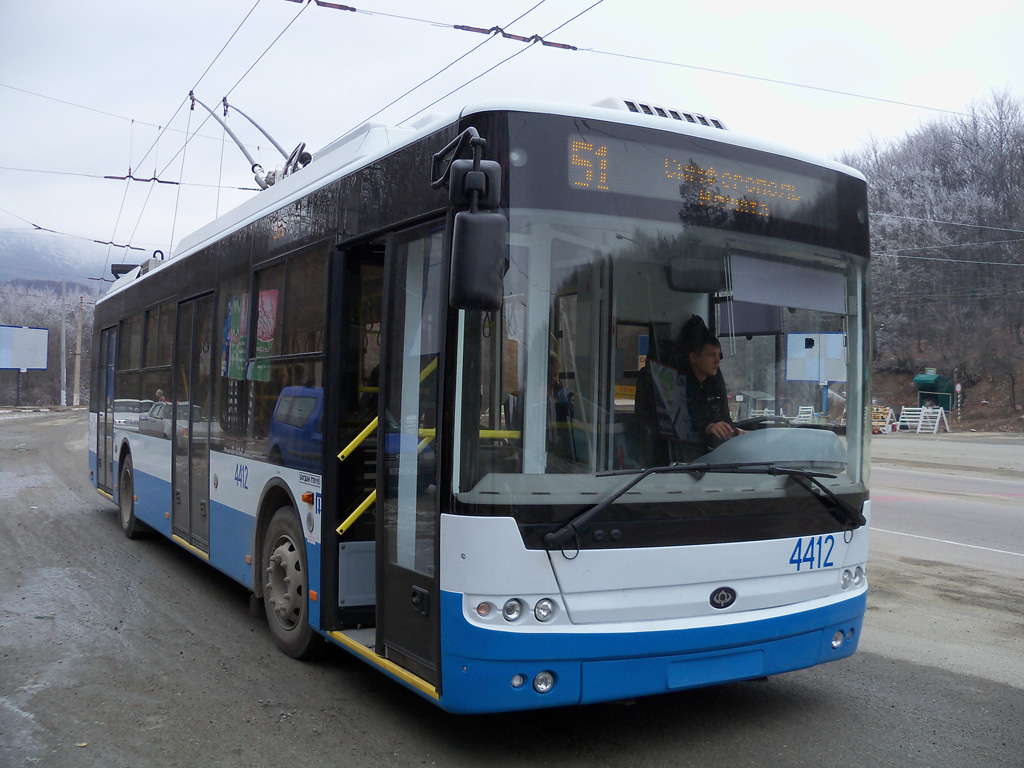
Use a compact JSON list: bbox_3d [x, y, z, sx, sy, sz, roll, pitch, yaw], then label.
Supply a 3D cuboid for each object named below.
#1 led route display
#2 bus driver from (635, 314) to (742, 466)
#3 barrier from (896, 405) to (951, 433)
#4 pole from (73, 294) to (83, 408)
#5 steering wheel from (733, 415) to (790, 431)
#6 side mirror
[{"bbox_3d":[0.961,-0.958,4.961,1.640,0.260,0.100,1,-1,-29],"label":"led route display"},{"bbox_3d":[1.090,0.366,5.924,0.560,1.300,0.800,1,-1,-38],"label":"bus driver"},{"bbox_3d":[17.466,1.517,44.000,0.750,1.100,2.000,1,-1,-30],"label":"barrier"},{"bbox_3d":[-33.425,-2.496,80.000,0.360,8.450,0.360,3,0,-24],"label":"pole"},{"bbox_3d":[1.284,0.286,5.643,0.450,0.080,0.450,1,-28,-29],"label":"steering wheel"},{"bbox_3d":[-0.137,-0.490,4.160,0.215,0.395,0.110,3,-1,3],"label":"side mirror"}]

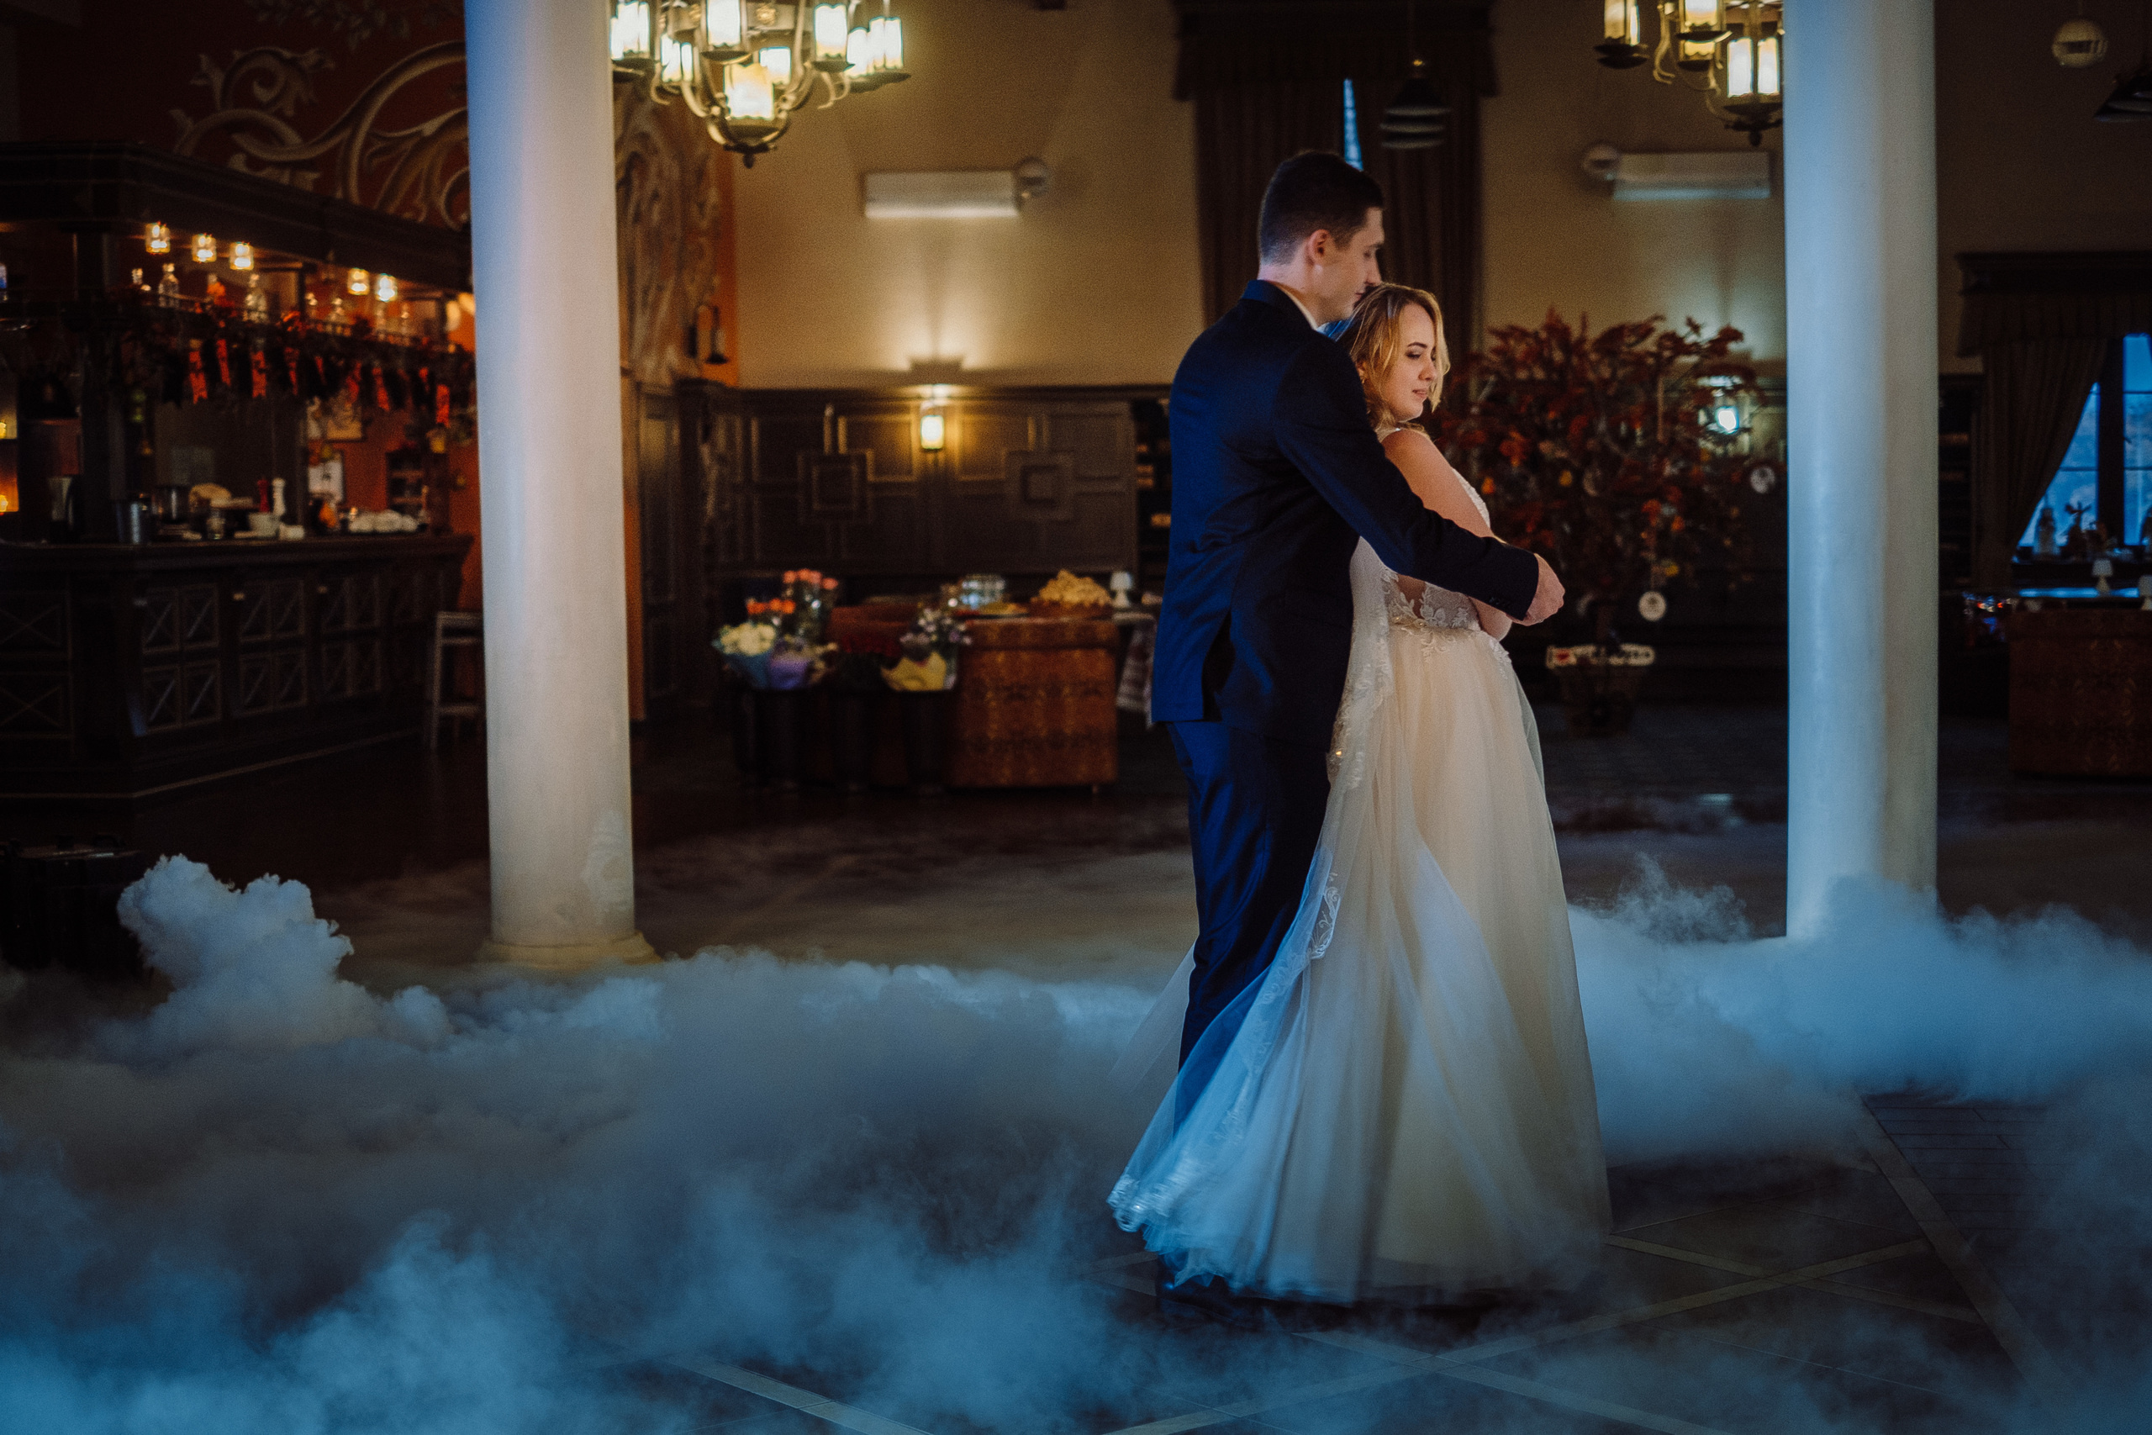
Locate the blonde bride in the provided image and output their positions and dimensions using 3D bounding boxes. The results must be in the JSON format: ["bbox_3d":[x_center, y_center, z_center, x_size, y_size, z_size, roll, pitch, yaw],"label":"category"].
[{"bbox_3d":[0.469,0.092,5.250,0.780,1.635,0.740,-2,4,-18],"label":"blonde bride"}]

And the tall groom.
[{"bbox_3d":[0.454,-0.004,5.200,0.650,1.835,0.540,-2,4,-22],"label":"tall groom"}]

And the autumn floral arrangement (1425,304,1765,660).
[{"bbox_3d":[2.816,-1.251,17.200,1.800,1.900,1.550,-1,4,0],"label":"autumn floral arrangement"}]

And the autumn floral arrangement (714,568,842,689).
[{"bbox_3d":[-1.366,-0.390,14.500,0.580,0.550,0.480,-1,4,0],"label":"autumn floral arrangement"}]

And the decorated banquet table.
[{"bbox_3d":[-0.490,-0.086,15.000,1.380,0.770,0.950,-1,4,3],"label":"decorated banquet table"}]

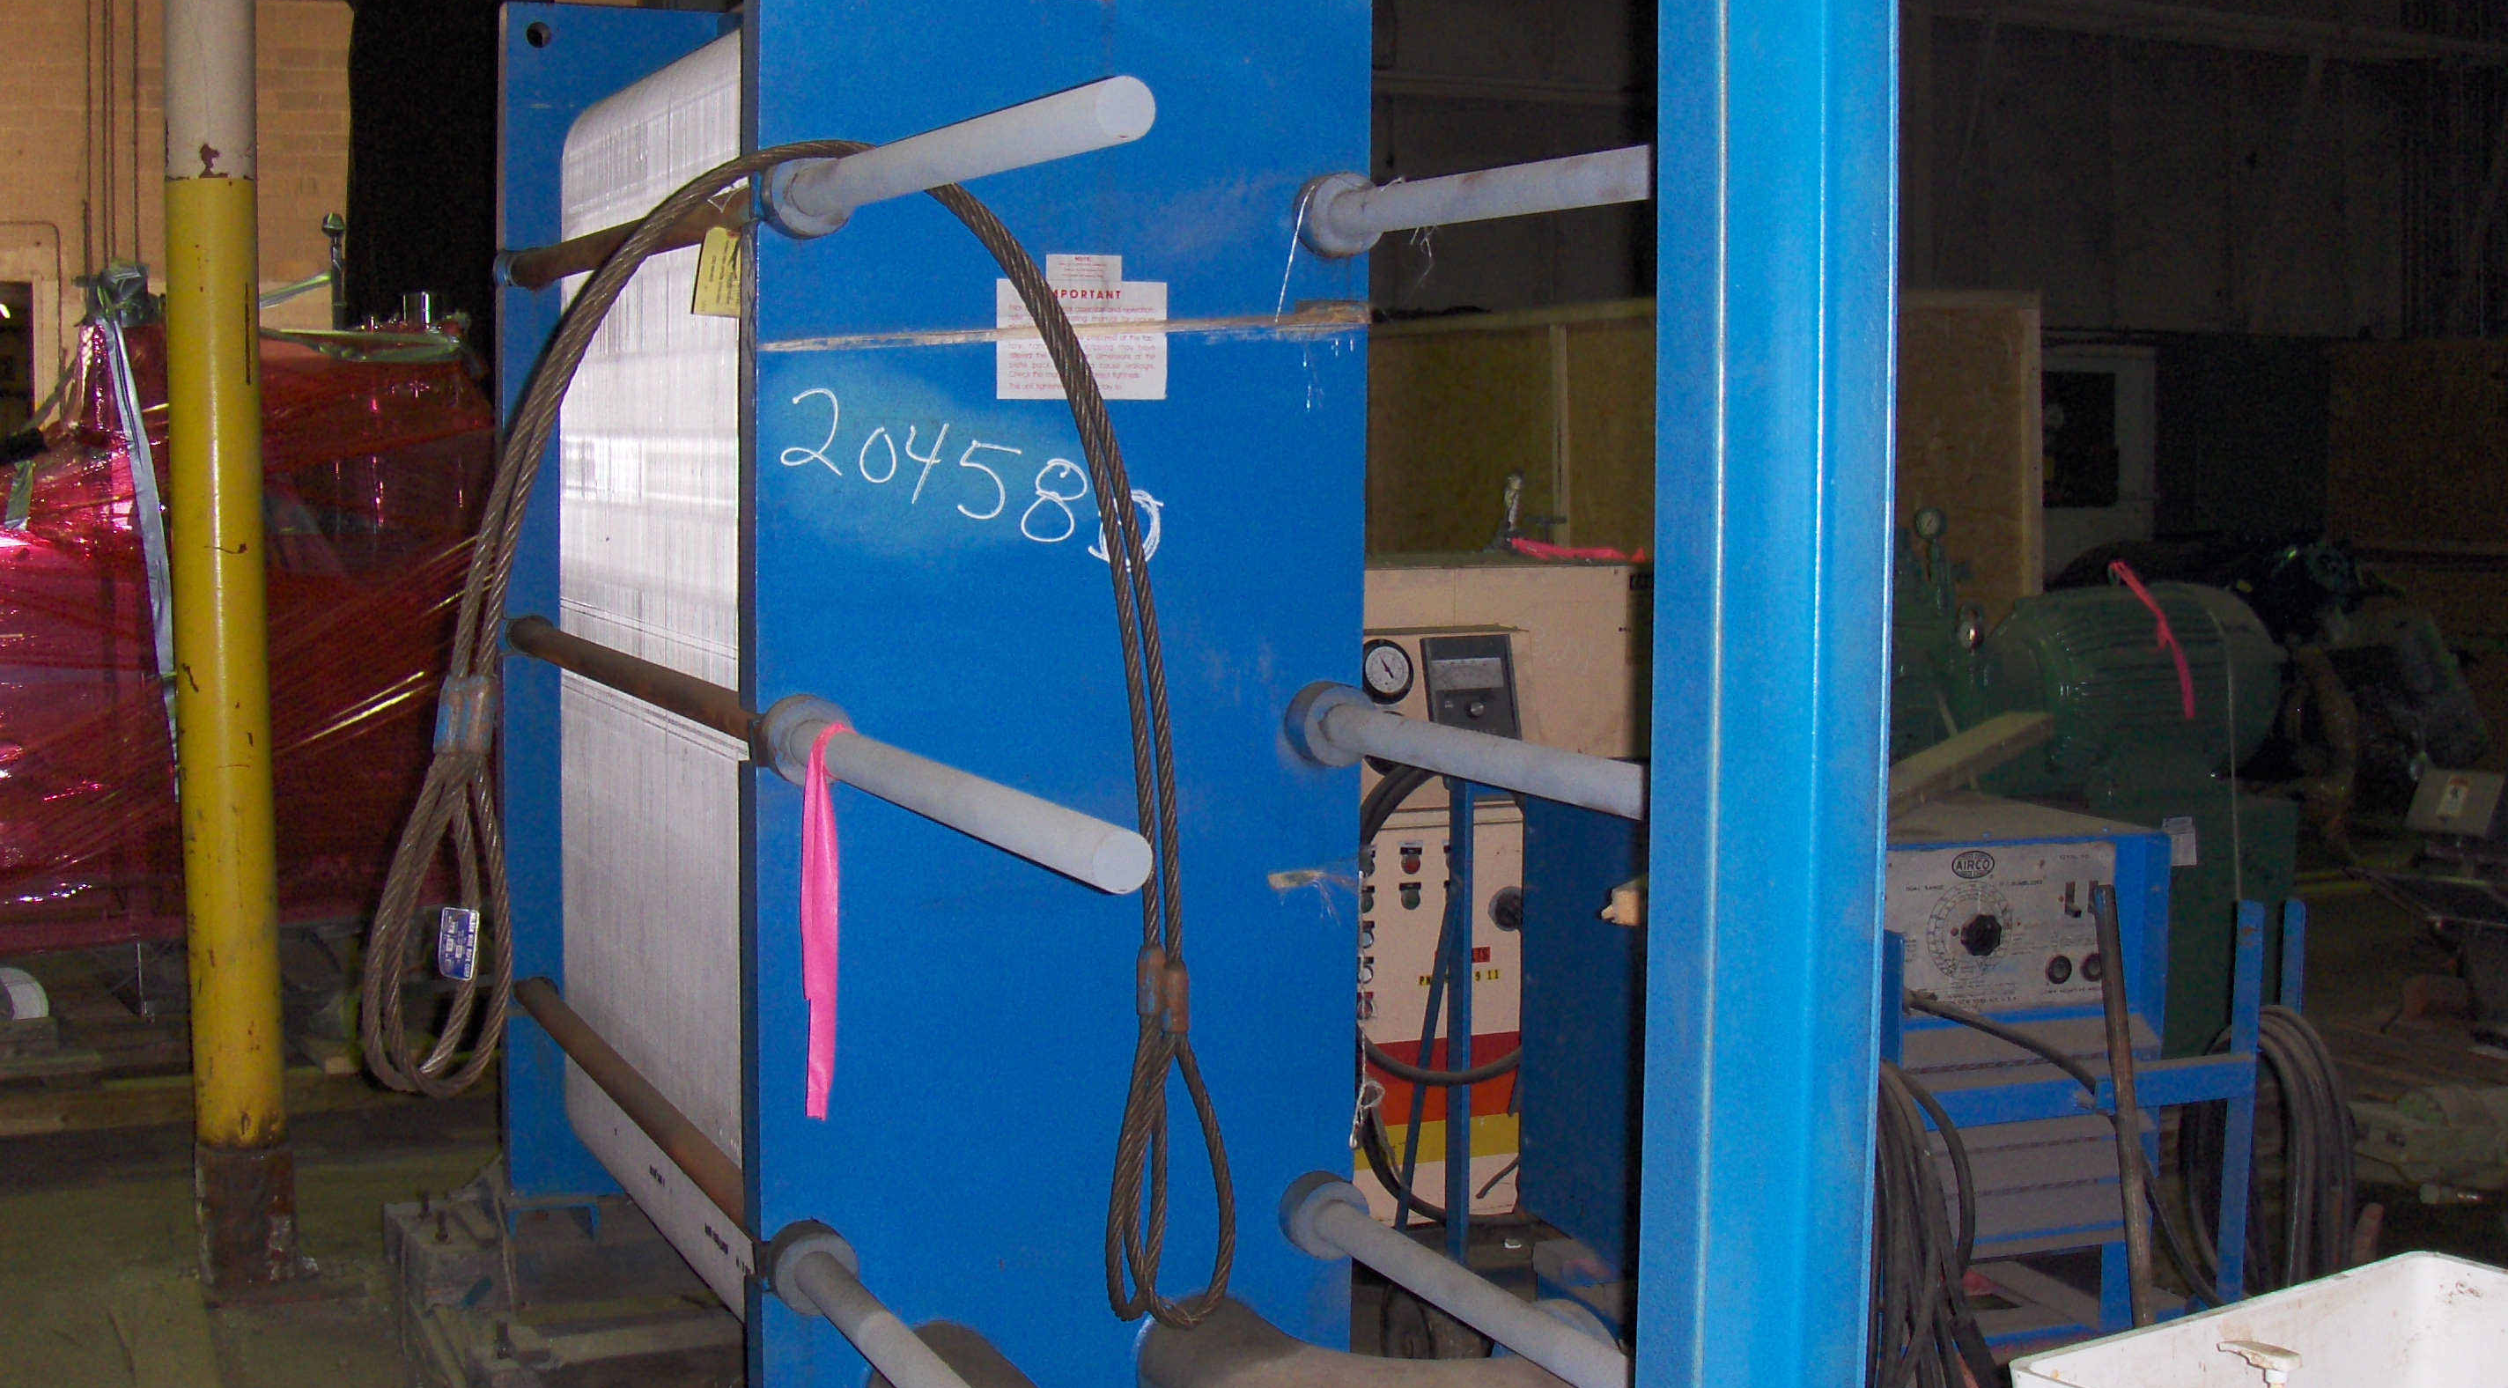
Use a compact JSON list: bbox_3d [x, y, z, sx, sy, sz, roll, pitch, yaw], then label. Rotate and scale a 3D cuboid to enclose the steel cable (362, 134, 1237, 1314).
[{"bbox_3d":[-0.459,0.078,3.183,0.963,1.338,0.170,-2,6,-24],"label":"steel cable"}]

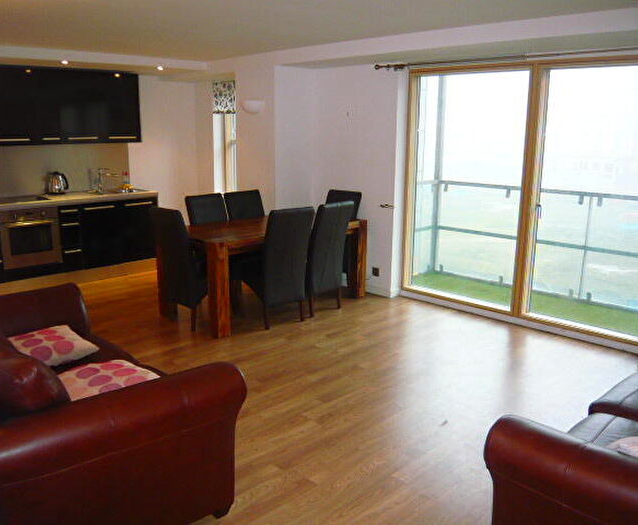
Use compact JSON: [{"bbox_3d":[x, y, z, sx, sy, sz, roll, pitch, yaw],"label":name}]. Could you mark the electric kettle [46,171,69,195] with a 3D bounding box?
[{"bbox_3d":[-2.855,-0.860,6.172,0.220,0.250,0.165,-8,16,-30],"label":"electric kettle"}]

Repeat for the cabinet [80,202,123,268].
[{"bbox_3d":[-2.541,-0.335,6.320,0.587,0.709,0.471,13,18,43],"label":"cabinet"}]

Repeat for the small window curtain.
[{"bbox_3d":[-1.227,-2.126,7.268,0.070,0.420,0.480,-12,18,-41],"label":"small window curtain"}]

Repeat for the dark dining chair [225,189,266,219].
[{"bbox_3d":[-0.599,-0.176,5.674,0.440,1.010,0.590,-12,18,-41],"label":"dark dining chair"}]

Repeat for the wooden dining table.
[{"bbox_3d":[-0.476,0.036,5.312,1.740,0.770,0.860,-12,18,-41],"label":"wooden dining table"}]

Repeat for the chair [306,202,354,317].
[{"bbox_3d":[-0.026,-0.057,5.196,0.430,1.010,0.580,-12,18,-41],"label":"chair"}]

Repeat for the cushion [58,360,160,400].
[{"bbox_3d":[-0.988,0.550,2.617,0.400,0.120,0.400,13,18,43],"label":"cushion"}]

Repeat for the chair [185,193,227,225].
[{"bbox_3d":[-0.921,-0.126,5.465,0.607,1.012,0.446,13,18,43],"label":"chair"}]

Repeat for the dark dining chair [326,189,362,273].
[{"bbox_3d":[0.063,-0.216,5.887,0.446,1.012,0.607,13,18,43],"label":"dark dining chair"}]

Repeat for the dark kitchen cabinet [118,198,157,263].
[{"bbox_3d":[-2.222,-0.407,6.638,0.587,0.709,0.471,13,18,43],"label":"dark kitchen cabinet"}]

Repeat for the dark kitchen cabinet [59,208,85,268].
[{"bbox_3d":[-2.724,-0.300,6.091,0.280,0.700,0.570,-12,18,-41],"label":"dark kitchen cabinet"}]

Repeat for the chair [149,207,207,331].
[{"bbox_3d":[-1.025,0.023,4.816,0.446,1.012,0.607,13,18,43],"label":"chair"}]

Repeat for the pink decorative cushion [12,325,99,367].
[{"bbox_3d":[-1.442,0.442,3.031,0.400,0.120,0.400,13,18,43],"label":"pink decorative cushion"}]

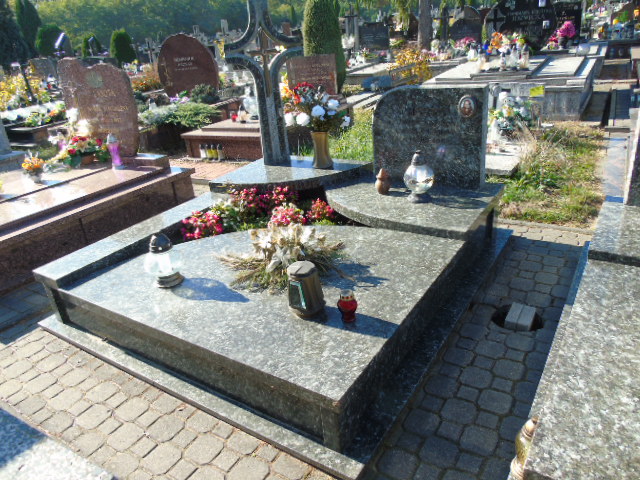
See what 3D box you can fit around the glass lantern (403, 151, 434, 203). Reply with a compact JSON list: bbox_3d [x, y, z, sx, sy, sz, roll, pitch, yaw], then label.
[{"bbox_3d":[0.680,-0.439,3.186,0.205,0.345,0.205,11,28,31],"label":"glass lantern"}]

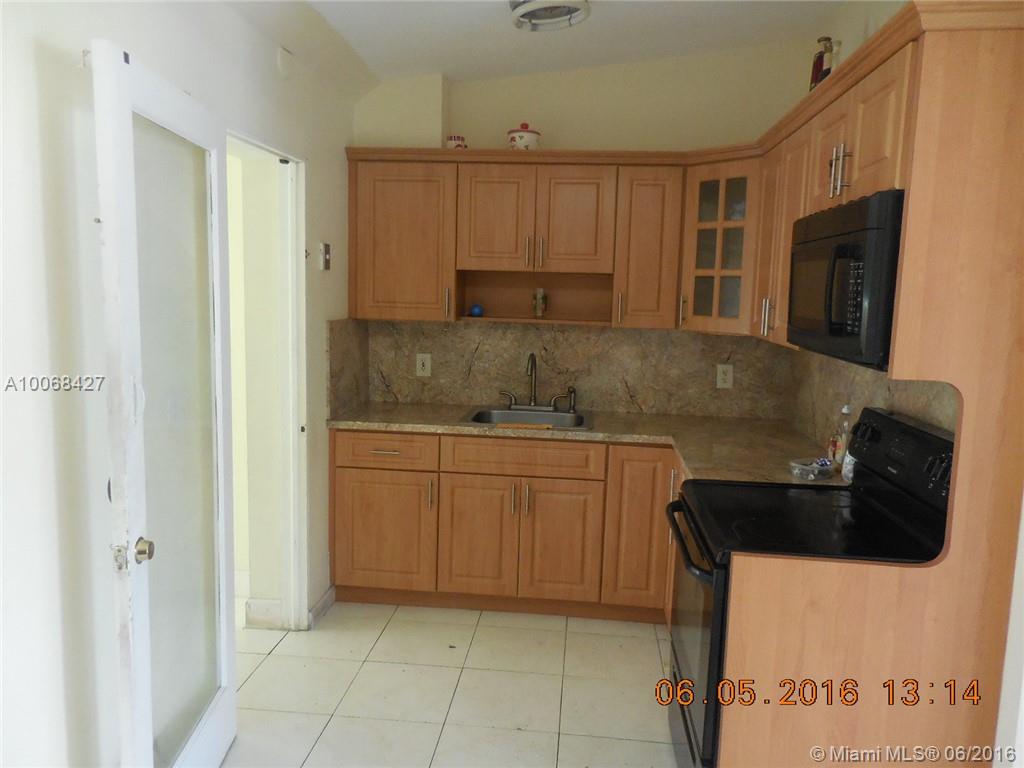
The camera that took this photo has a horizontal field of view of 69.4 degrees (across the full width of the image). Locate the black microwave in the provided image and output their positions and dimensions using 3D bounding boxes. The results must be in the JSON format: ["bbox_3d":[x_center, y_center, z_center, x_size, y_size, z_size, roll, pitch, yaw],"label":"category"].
[{"bbox_3d":[1.056,-0.282,2.065,0.385,0.398,0.760,2,8,6],"label":"black microwave"}]

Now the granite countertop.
[{"bbox_3d":[0.242,0.243,3.288,2.225,0.035,1.340,2,8,6],"label":"granite countertop"}]

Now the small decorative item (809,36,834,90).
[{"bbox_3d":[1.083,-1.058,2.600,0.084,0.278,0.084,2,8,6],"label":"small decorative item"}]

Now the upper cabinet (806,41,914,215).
[{"bbox_3d":[1.092,-0.645,2.013,0.336,0.333,0.771,2,8,6],"label":"upper cabinet"}]

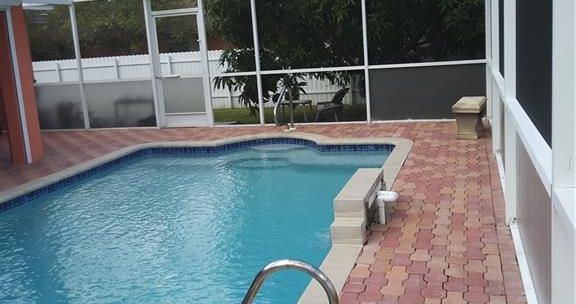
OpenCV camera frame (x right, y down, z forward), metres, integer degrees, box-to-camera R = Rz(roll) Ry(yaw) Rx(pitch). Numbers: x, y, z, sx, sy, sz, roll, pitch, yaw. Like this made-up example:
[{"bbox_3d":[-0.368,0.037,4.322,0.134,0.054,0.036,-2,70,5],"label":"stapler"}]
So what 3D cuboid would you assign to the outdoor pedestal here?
[{"bbox_3d":[2.636,-0.489,8.647,0.370,0.435,1.260,0,11,22],"label":"outdoor pedestal"}]

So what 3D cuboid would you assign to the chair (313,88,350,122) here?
[{"bbox_3d":[0.896,-0.894,12.333,0.700,0.790,0.610,-4,10,-3],"label":"chair"}]

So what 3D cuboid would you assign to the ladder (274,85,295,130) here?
[{"bbox_3d":[-0.084,-0.697,9.915,0.120,0.765,0.970,0,11,18],"label":"ladder"}]

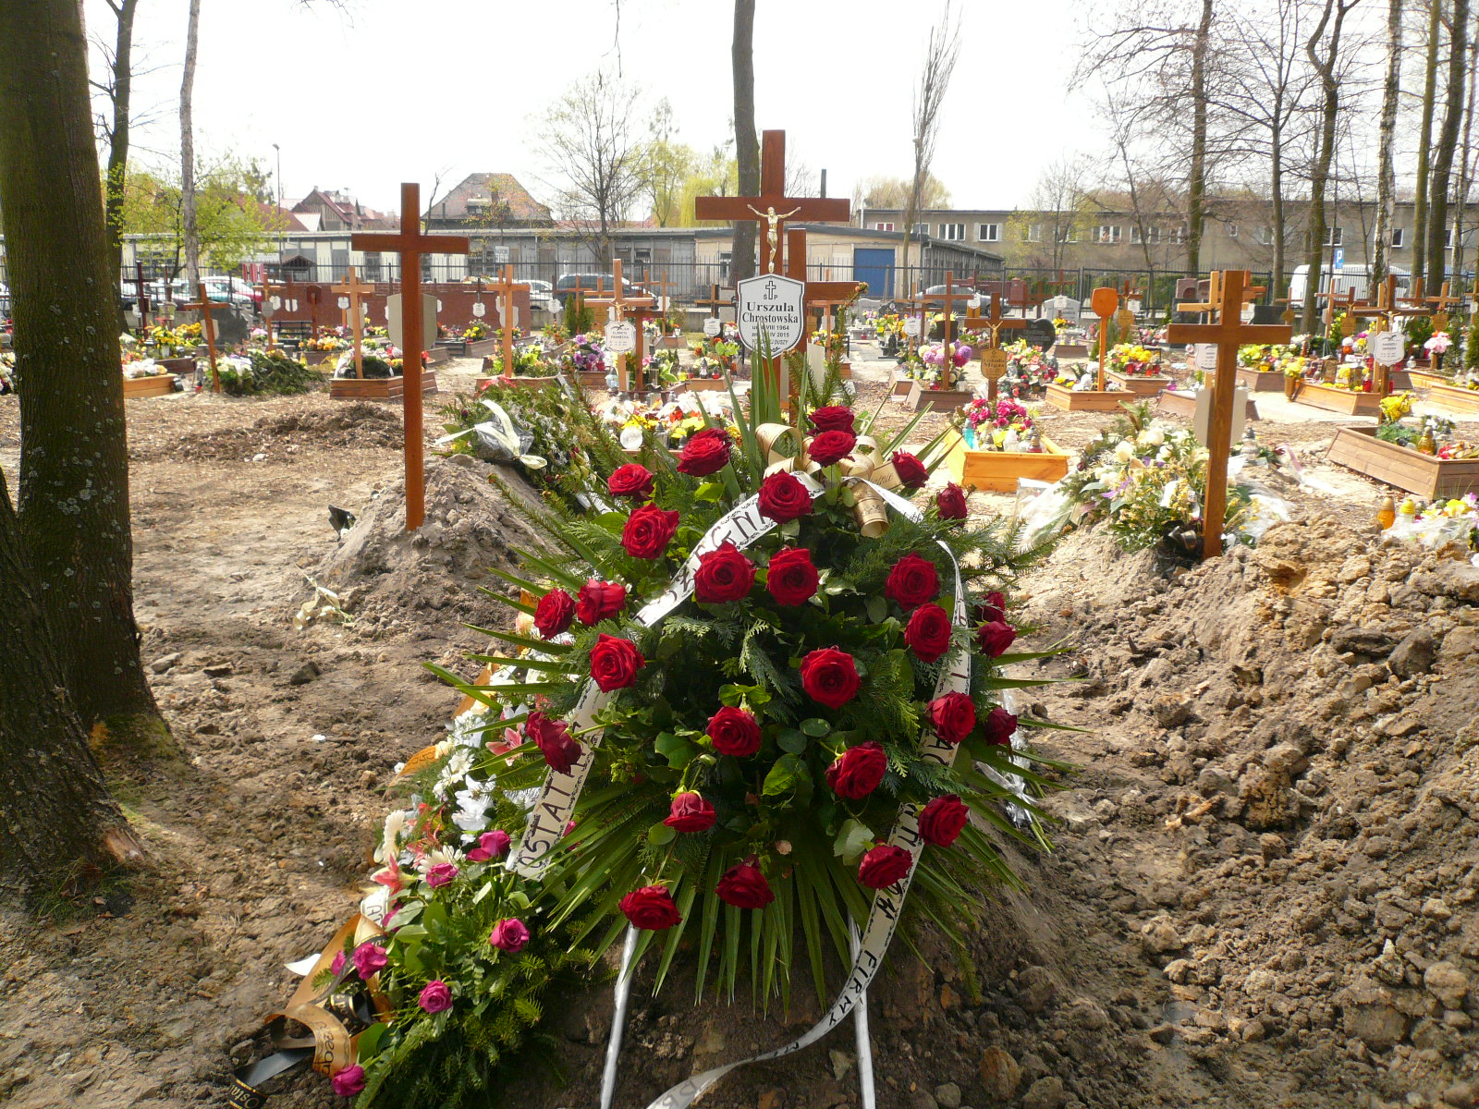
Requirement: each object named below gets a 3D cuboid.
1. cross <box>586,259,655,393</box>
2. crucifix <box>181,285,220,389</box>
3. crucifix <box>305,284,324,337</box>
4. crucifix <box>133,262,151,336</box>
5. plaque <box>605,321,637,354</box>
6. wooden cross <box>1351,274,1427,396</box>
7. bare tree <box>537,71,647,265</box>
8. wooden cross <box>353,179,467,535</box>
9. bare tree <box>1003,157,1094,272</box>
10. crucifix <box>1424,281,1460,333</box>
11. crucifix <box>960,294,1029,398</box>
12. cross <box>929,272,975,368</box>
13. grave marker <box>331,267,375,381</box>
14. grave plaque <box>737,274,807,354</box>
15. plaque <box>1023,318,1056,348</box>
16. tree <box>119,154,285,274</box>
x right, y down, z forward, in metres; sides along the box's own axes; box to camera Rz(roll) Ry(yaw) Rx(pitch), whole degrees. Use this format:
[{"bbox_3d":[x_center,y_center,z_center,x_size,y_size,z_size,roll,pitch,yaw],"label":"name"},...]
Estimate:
[{"bbox_3d":[-1.094,-2.058,11.002,0.648,1.275,0.100,1,13,6],"label":"cross"},{"bbox_3d":[-7.229,-2.934,16.202,0.579,1.464,0.100,-1,13,6],"label":"crucifix"},{"bbox_3d":[-7.667,-4.326,21.601,0.334,1.064,0.140,1,13,3],"label":"crucifix"},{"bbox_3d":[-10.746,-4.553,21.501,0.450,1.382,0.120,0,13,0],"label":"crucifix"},{"bbox_3d":[-1.074,-1.979,10.900,0.284,0.301,0.025,1,13,6],"label":"plaque"},{"bbox_3d":[5.714,-1.716,10.617,0.680,1.480,0.070,2,13,5],"label":"wooden cross"},{"bbox_3d":[-6.650,-16.481,54.024,5.007,10.049,4.900,0,13,0],"label":"bare tree"},{"bbox_3d":[-1.582,-0.925,5.820,0.565,1.690,0.080,4,13,5],"label":"wooden cross"},{"bbox_3d":[17.634,-18.508,68.011,5.254,7.482,5.000,0,13,0],"label":"bare tree"},{"bbox_3d":[11.317,-3.685,19.358,0.550,1.400,0.070,2,13,5],"label":"crucifix"},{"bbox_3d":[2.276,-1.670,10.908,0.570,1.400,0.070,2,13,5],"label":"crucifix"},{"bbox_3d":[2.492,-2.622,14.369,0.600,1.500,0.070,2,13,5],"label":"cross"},{"bbox_3d":[-5.226,-3.121,16.202,0.579,1.522,0.100,1,13,6],"label":"grave marker"},{"bbox_3d":[0.114,-0.856,4.300,0.240,0.305,0.015,2,13,5],"label":"grave plaque"},{"bbox_3d":[4.194,-3.082,17.062,0.580,0.550,0.090,2,13,5],"label":"plaque"},{"bbox_3d":[-16.267,-9.612,36.562,4.600,5.000,4.300,2,13,5],"label":"tree"}]

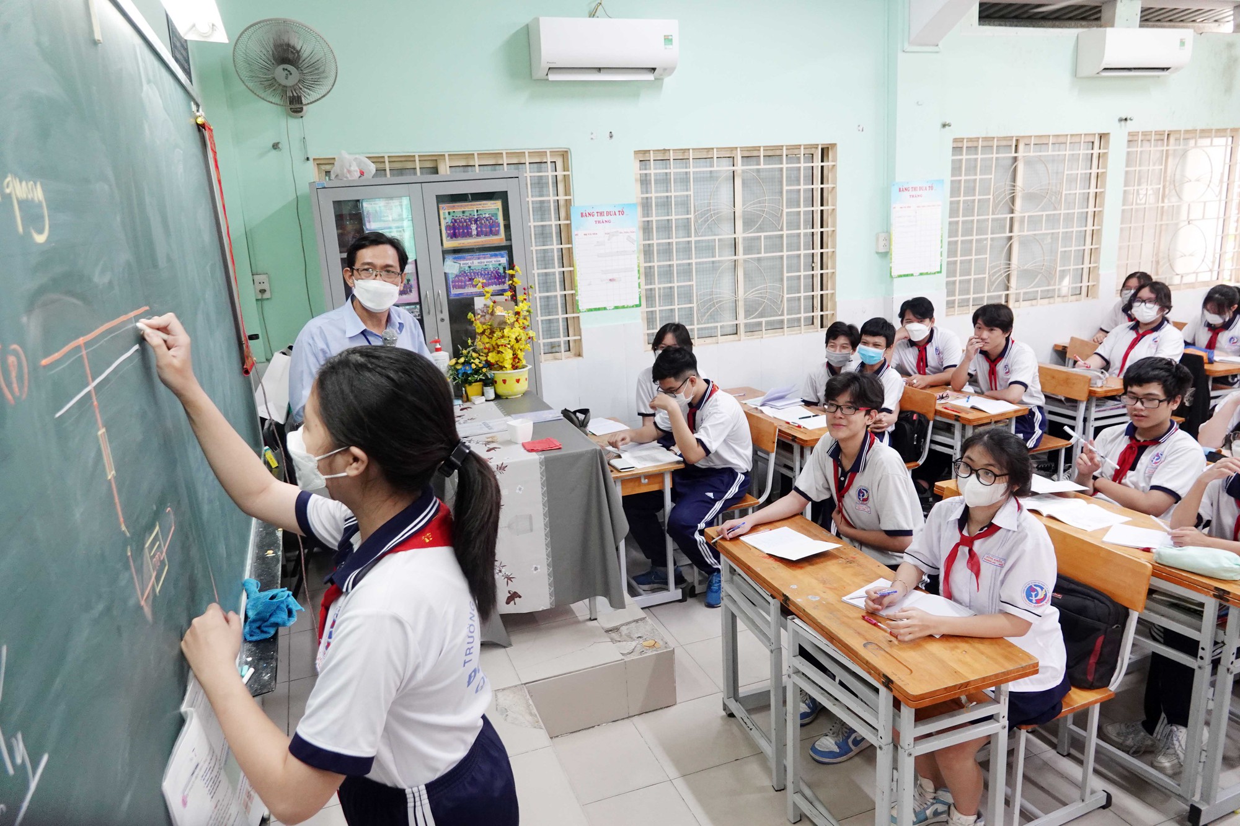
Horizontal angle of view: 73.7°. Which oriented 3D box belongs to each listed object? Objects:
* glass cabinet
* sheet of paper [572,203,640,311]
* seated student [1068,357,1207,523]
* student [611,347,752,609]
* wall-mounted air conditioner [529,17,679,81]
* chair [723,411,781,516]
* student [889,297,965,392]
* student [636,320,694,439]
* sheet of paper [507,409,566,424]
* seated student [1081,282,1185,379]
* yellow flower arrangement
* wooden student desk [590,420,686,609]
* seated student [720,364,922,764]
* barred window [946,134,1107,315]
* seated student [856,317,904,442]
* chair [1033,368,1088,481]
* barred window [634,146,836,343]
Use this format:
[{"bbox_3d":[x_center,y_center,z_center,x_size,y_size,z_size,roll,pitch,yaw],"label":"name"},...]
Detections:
[{"bbox_3d":[-0.975,-0.267,4.402,1.010,1.870,0.430,-7,14,-13],"label":"glass cabinet"},{"bbox_3d":[-0.072,-0.939,5.009,0.412,0.622,0.010,-8,15,-18],"label":"sheet of paper"},{"bbox_3d":[1.950,0.412,3.303,0.680,1.260,0.480,-12,16,-30],"label":"seated student"},{"bbox_3d":[0.329,0.298,4.105,0.760,1.270,0.530,-9,15,-21],"label":"student"},{"bbox_3d":[-0.081,-2.013,4.606,0.785,0.292,0.235,-8,15,-18],"label":"wall-mounted air conditioner"},{"bbox_3d":[0.508,0.471,4.322,0.550,0.810,0.390,-8,15,-18],"label":"chair"},{"bbox_3d":[2.006,-0.118,5.391,0.720,1.270,0.520,-12,17,-32],"label":"student"},{"bbox_3d":[0.224,0.140,4.740,0.700,1.280,0.450,-13,17,-32],"label":"student"},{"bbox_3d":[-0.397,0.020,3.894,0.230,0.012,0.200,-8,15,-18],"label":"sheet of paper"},{"bbox_3d":[3.301,-0.188,5.326,0.720,1.290,0.530,-11,16,-29],"label":"seated student"},{"bbox_3d":[-0.603,-0.486,4.236,0.310,0.520,0.260,-8,15,-18],"label":"yellow flower arrangement"},{"bbox_3d":[-0.019,0.512,4.458,0.395,0.725,1.000,-8,15,-18],"label":"wooden student desk"},{"bbox_3d":[0.773,0.521,3.000,0.750,1.320,0.580,-12,16,-31],"label":"seated student"},{"bbox_3d":[2.961,-1.381,6.022,1.400,1.210,0.110,-8,15,-18],"label":"barred window"},{"bbox_3d":[1.351,0.110,4.637,0.700,1.260,0.450,-13,17,-34],"label":"seated student"},{"bbox_3d":[2.511,0.167,5.038,0.460,0.830,0.390,-8,15,-18],"label":"chair"},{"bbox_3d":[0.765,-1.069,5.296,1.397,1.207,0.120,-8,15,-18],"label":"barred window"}]

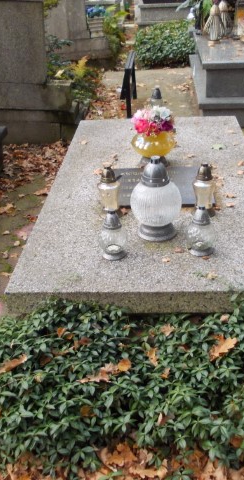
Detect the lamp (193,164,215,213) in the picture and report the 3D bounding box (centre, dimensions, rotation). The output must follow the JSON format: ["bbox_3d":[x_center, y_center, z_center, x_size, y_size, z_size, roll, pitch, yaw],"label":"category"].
[{"bbox_3d":[0.340,-0.213,2.124,0.088,0.200,0.088,-1,29,3],"label":"lamp"}]

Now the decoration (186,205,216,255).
[{"bbox_3d":[0.289,-0.038,1.847,0.100,0.170,0.100,-1,29,3],"label":"decoration"}]

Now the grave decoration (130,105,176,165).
[{"bbox_3d":[0.159,-0.525,2.594,0.225,0.295,0.225,-1,29,3],"label":"grave decoration"}]

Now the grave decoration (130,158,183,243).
[{"bbox_3d":[0.131,-0.150,1.913,0.190,0.312,0.190,-1,29,3],"label":"grave decoration"}]

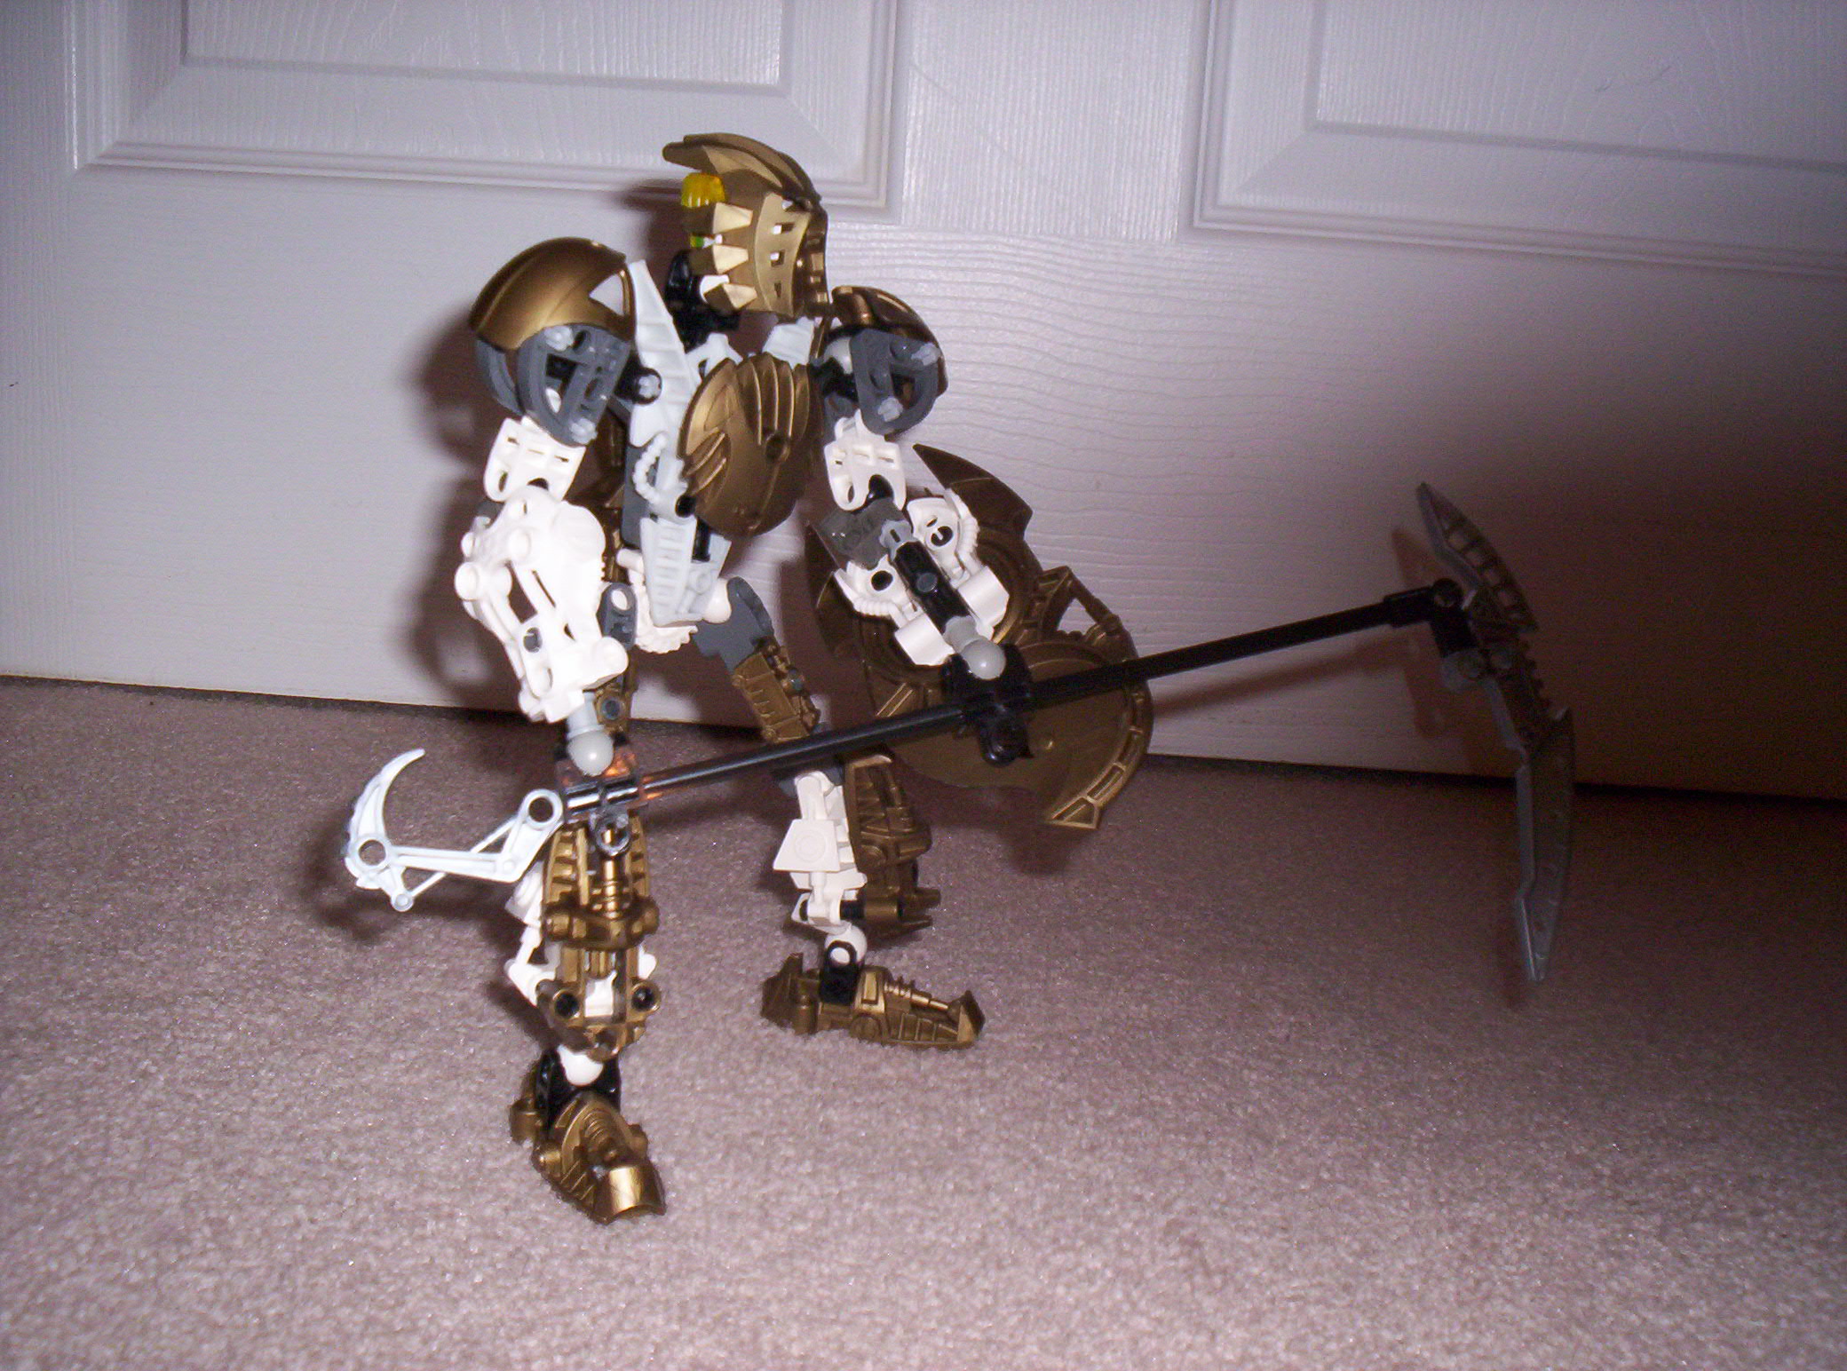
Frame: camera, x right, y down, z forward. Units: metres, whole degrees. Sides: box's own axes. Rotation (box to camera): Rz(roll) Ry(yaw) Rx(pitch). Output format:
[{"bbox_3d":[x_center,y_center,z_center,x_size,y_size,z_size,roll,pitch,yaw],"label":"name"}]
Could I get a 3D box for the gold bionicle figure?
[{"bbox_3d":[-0.035,-0.015,0.460,0.120,0.219,0.165,13,15,38],"label":"gold bionicle figure"}]

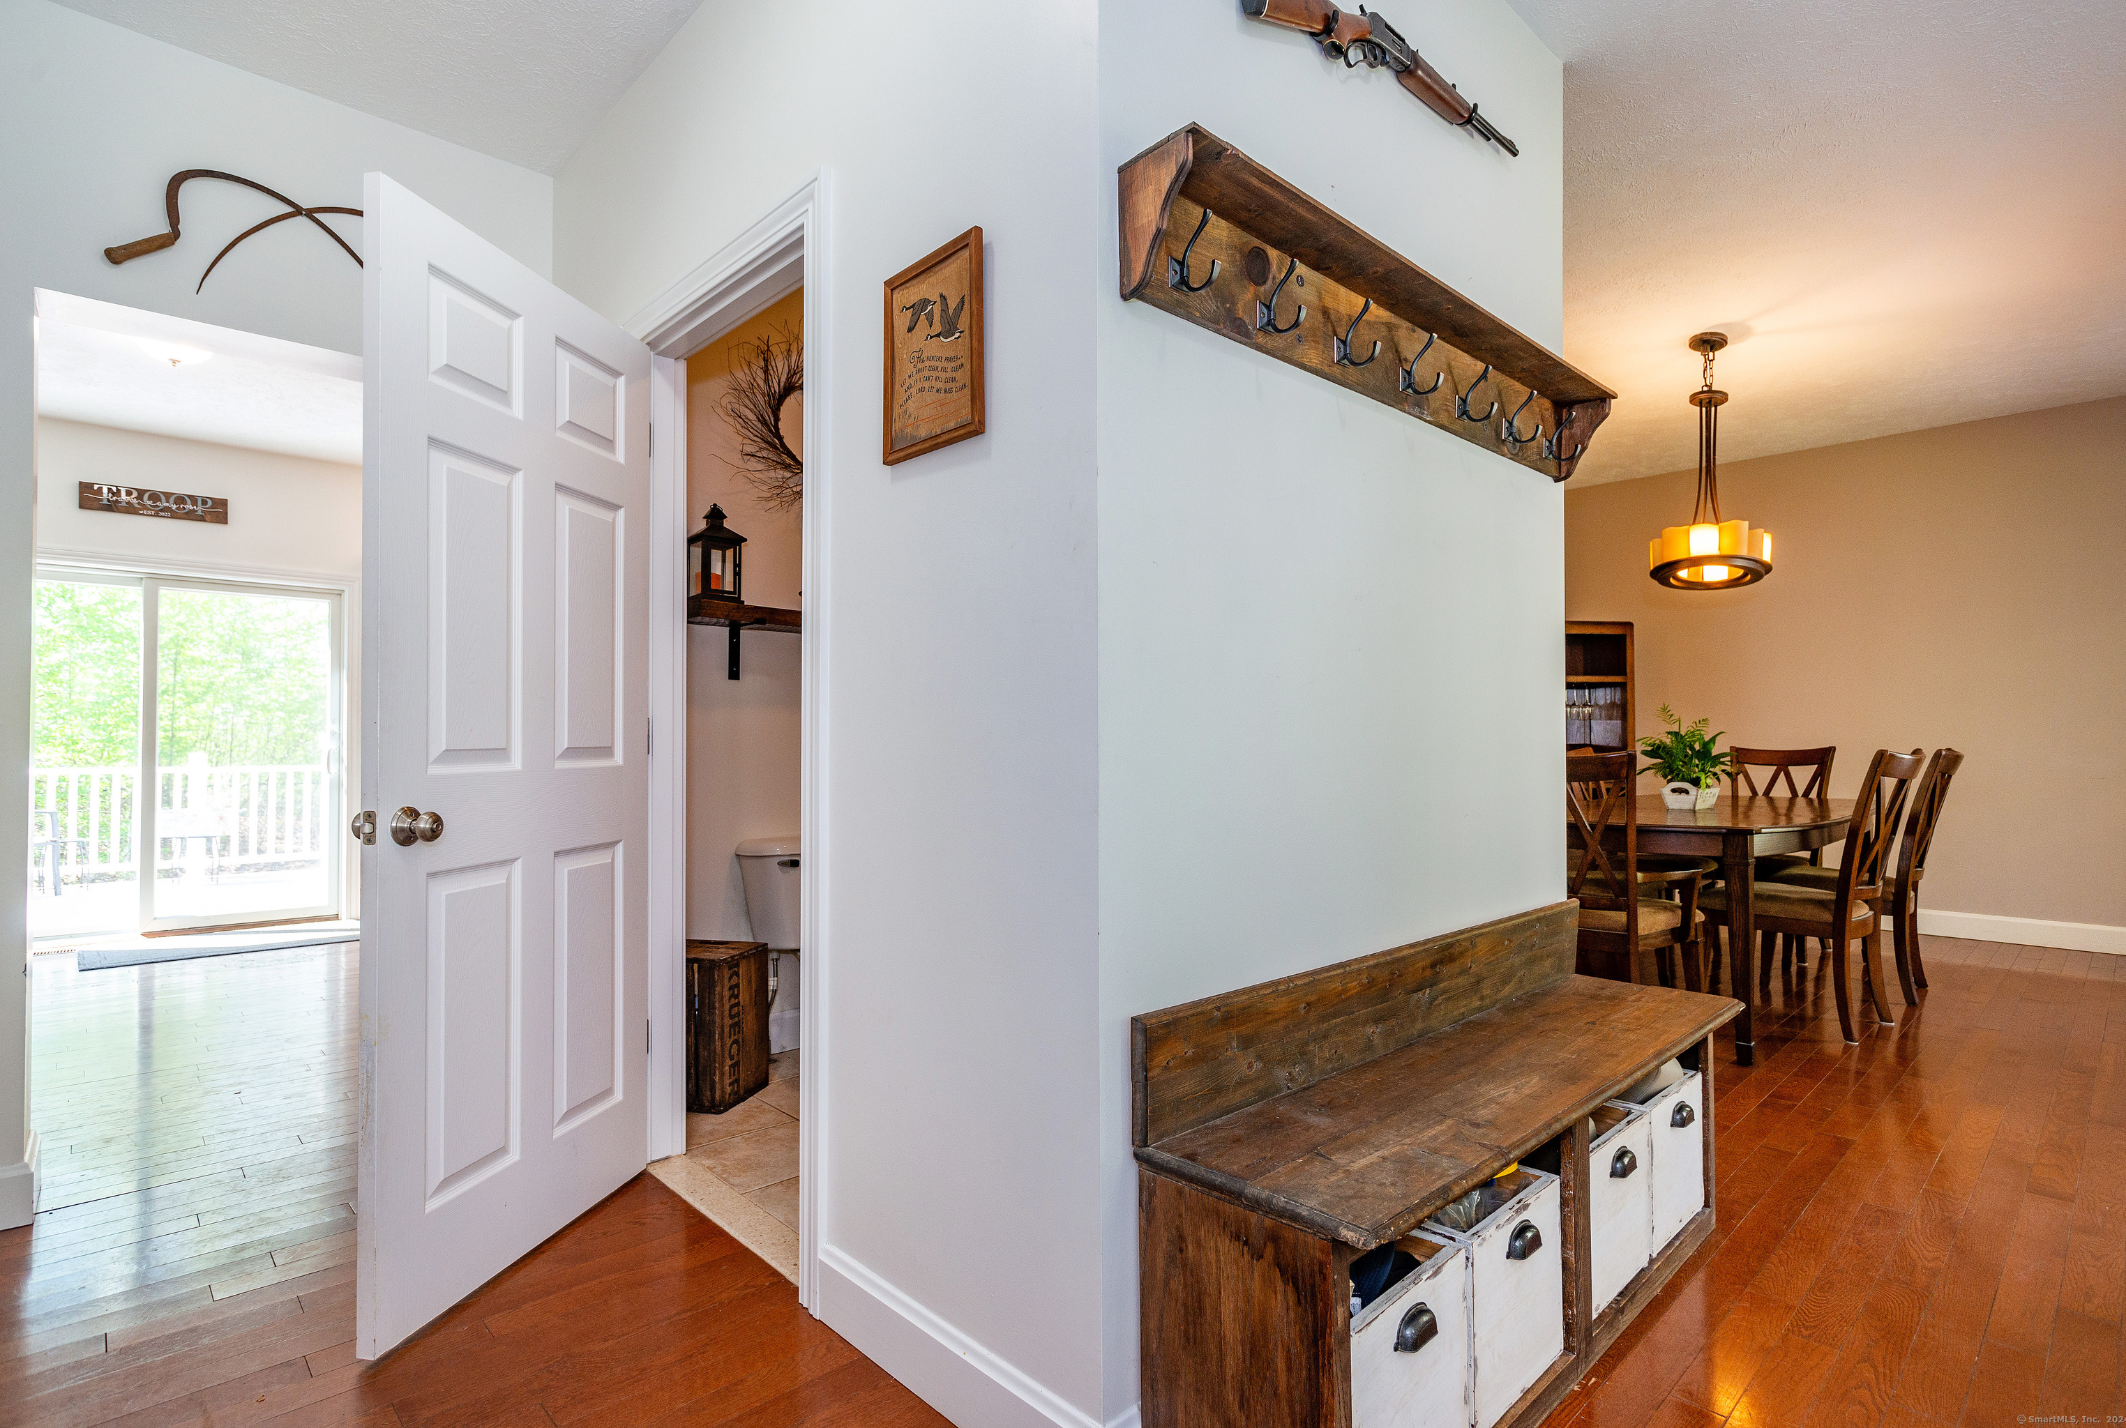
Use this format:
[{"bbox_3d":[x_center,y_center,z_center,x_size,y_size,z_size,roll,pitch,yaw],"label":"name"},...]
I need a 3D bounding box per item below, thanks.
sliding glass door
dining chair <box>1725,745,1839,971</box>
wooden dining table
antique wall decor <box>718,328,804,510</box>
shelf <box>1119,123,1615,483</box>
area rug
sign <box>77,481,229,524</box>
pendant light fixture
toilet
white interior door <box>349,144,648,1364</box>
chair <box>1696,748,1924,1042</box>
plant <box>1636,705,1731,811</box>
[{"bbox_3d":[-4.980,0.232,5.512,1.800,2.020,0.110,1,-2,-43],"label":"sliding glass door"},{"bbox_3d":[3.552,0.678,5.090,0.610,1.020,0.480,1,-2,-43],"label":"dining chair"},{"bbox_3d":[2.616,0.773,4.181,2.100,0.760,1.060,1,-2,-43],"label":"wooden dining table"},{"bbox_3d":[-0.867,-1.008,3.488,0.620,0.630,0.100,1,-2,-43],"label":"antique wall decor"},{"bbox_3d":[0.688,-0.666,1.897,1.550,0.183,0.143,1,-2,-43],"label":"shelf"},{"bbox_3d":[-4.347,1.220,5.389,1.280,0.012,0.600,1,-2,-43],"label":"area rug"},{"bbox_3d":[-4.804,-1.114,5.362,0.590,0.140,0.025,1,-2,-43],"label":"sign"},{"bbox_3d":[2.686,-1.052,4.201,0.430,0.990,0.430,1,-2,-43],"label":"pendant light fixture"},{"bbox_3d":[-0.679,0.768,3.208,0.460,0.750,0.700,1,-2,-43],"label":"toilet"},{"bbox_3d":[-1.115,0.086,2.117,0.040,2.035,0.775,-1,-1,11],"label":"white interior door"},{"bbox_3d":[2.819,0.649,3.824,0.480,1.020,0.600,1,-2,-39],"label":"chair"},{"bbox_3d":[2.617,0.189,4.221,0.330,0.410,0.320,1,-2,-43],"label":"plant"}]

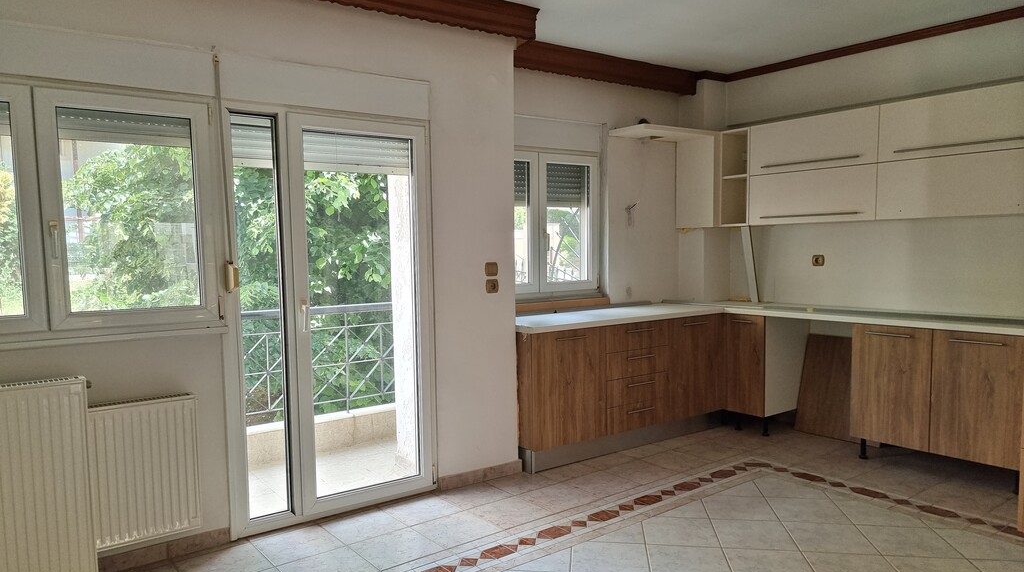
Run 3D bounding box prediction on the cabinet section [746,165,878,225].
[{"bbox_3d":[2.182,-0.621,4.989,0.345,0.361,0.929,-3,4,-36],"label":"cabinet section"}]

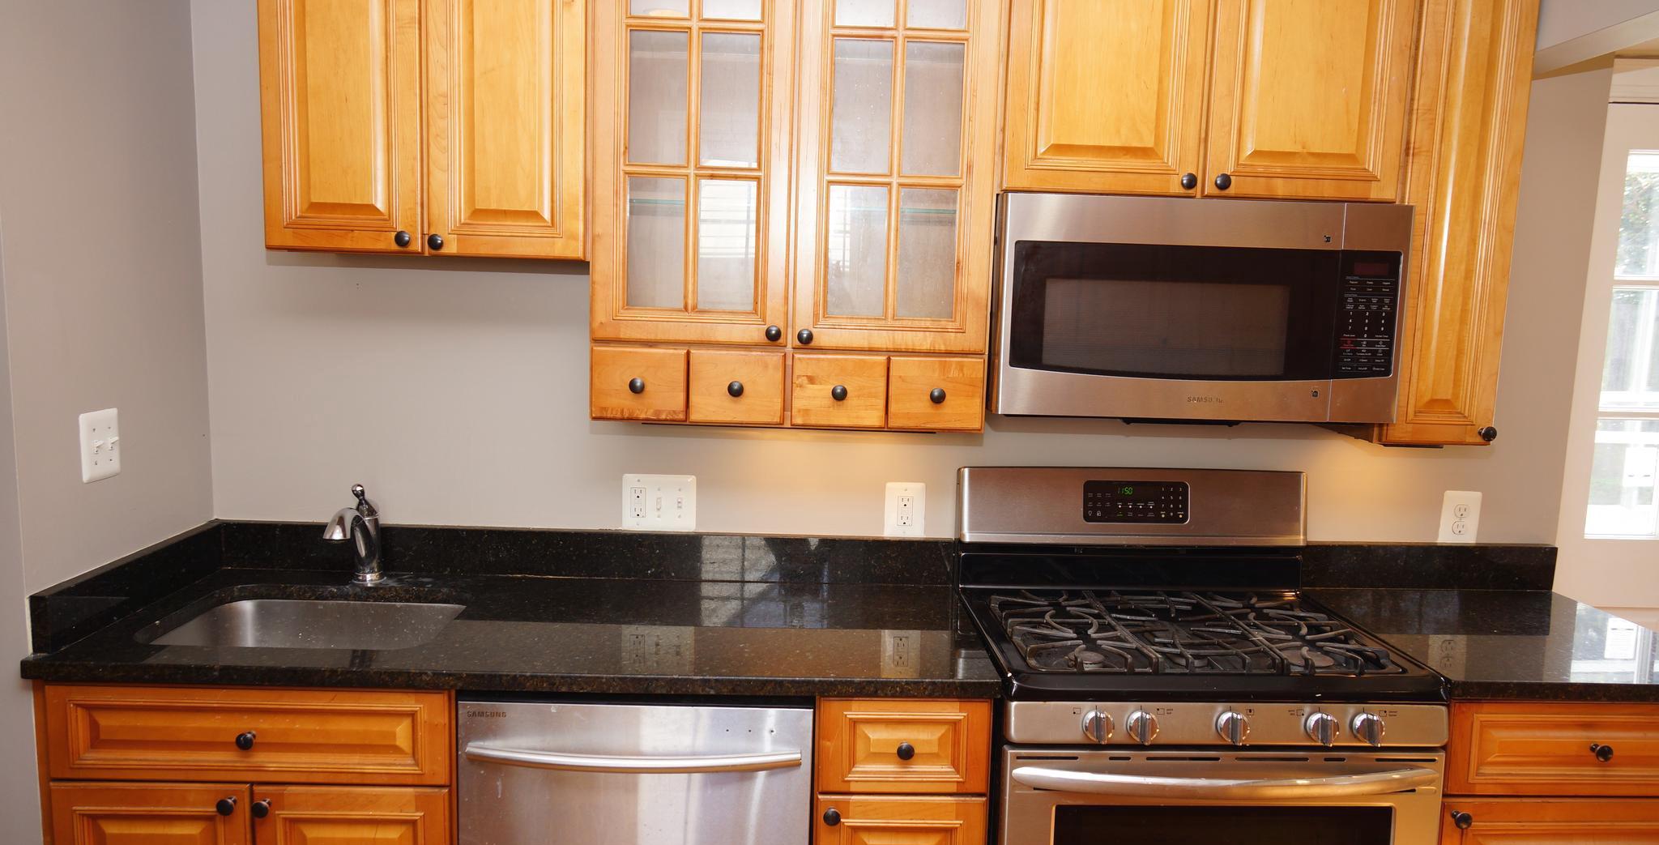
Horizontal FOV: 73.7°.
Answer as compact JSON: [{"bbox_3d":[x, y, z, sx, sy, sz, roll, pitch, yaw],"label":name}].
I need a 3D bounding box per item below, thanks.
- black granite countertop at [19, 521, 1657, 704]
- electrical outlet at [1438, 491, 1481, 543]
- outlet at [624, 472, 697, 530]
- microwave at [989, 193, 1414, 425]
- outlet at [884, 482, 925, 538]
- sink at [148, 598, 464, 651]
[{"bbox_3d":[0.155,0.361,2.192,3.052,0.134,0.633,1,7,-1],"label":"black granite countertop"},{"bbox_3d":[1.435,0.217,2.516,0.087,0.121,0.008,1,7,-1],"label":"electrical outlet"},{"bbox_3d":[-0.380,0.179,2.473,0.162,0.125,0.008,1,7,-1],"label":"outlet"},{"bbox_3d":[0.694,-0.231,2.249,0.759,0.416,0.396,1,7,-1],"label":"microwave"},{"bbox_3d":[0.170,0.198,2.487,0.090,0.125,0.008,1,7,-1],"label":"outlet"},{"bbox_3d":[-1.002,0.487,2.172,0.546,0.200,0.415,1,7,-1],"label":"sink"}]

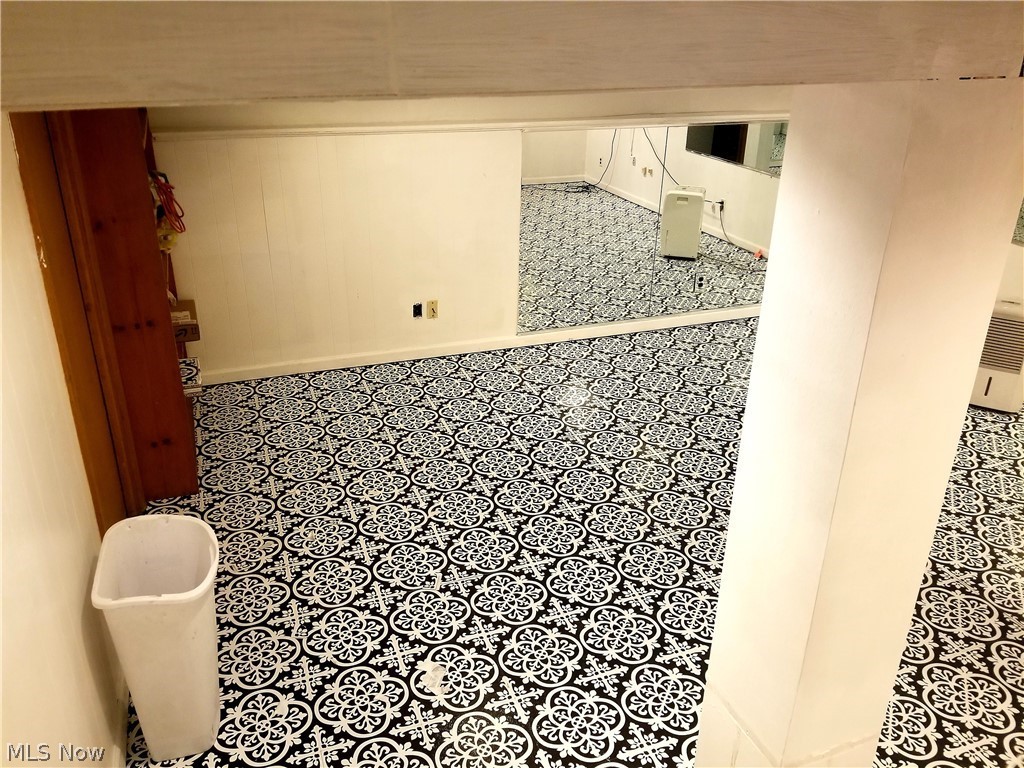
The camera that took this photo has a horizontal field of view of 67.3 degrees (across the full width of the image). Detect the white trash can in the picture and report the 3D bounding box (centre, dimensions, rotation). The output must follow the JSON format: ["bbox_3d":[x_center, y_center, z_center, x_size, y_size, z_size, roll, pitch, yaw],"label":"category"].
[{"bbox_3d":[-0.977,0.741,2.219,0.294,0.608,0.370,-6,26,-16],"label":"white trash can"}]

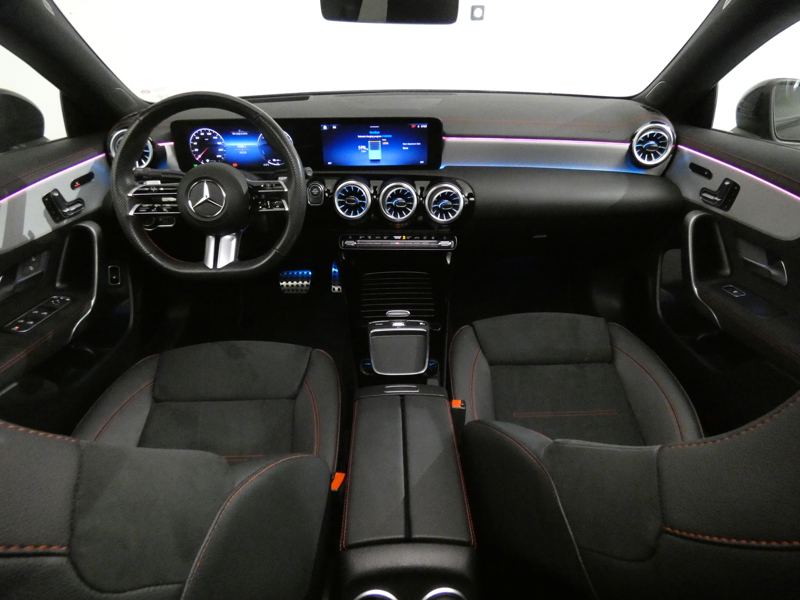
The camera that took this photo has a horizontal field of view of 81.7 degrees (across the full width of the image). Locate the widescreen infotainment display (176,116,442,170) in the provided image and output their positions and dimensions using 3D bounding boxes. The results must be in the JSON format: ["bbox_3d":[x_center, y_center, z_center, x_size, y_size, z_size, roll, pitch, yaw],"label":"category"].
[{"bbox_3d":[-0.210,-0.361,1.079,0.614,0.116,0.028,-1,23,-1],"label":"widescreen infotainment display"}]

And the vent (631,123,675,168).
[{"bbox_3d":[0.572,-0.354,1.054,0.093,0.094,0.055,2,26,4],"label":"vent"}]

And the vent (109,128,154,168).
[{"bbox_3d":[-0.605,-0.345,1.049,0.093,0.094,0.055,-2,26,-4],"label":"vent"}]

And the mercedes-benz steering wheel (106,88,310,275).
[{"bbox_3d":[-0.363,-0.217,0.905,0.370,0.353,0.100,0,6,0],"label":"mercedes-benz steering wheel"}]

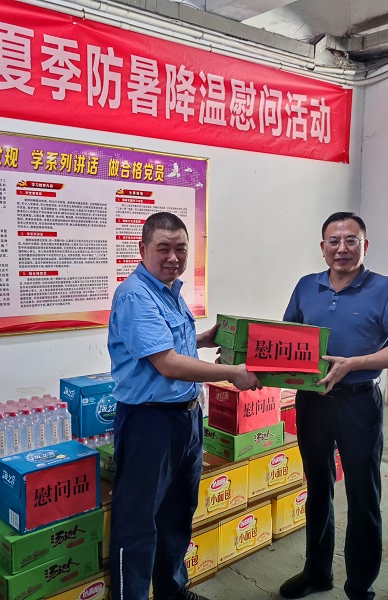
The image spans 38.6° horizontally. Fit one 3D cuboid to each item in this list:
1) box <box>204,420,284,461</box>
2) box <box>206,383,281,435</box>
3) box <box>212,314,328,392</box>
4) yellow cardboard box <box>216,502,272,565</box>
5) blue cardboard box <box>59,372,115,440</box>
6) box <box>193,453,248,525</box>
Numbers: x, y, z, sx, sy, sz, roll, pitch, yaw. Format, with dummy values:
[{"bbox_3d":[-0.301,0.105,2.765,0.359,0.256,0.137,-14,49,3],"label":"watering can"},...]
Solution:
[{"bbox_3d":[0.253,0.729,3.007,0.384,0.128,0.287,-4,6,-41],"label":"box"},{"bbox_3d":[0.277,0.559,2.980,0.339,0.217,0.209,-4,7,-43],"label":"box"},{"bbox_3d":[0.309,0.212,2.277,0.385,0.250,0.293,6,0,-13],"label":"box"},{"bbox_3d":[0.179,1.181,2.931,0.383,0.245,0.285,-4,6,-39],"label":"yellow cardboard box"},{"bbox_3d":[-0.449,0.496,2.693,0.328,0.224,0.208,-3,6,-37],"label":"blue cardboard box"},{"bbox_3d":[0.038,0.926,2.805,0.383,0.245,0.285,-3,6,-37],"label":"box"}]

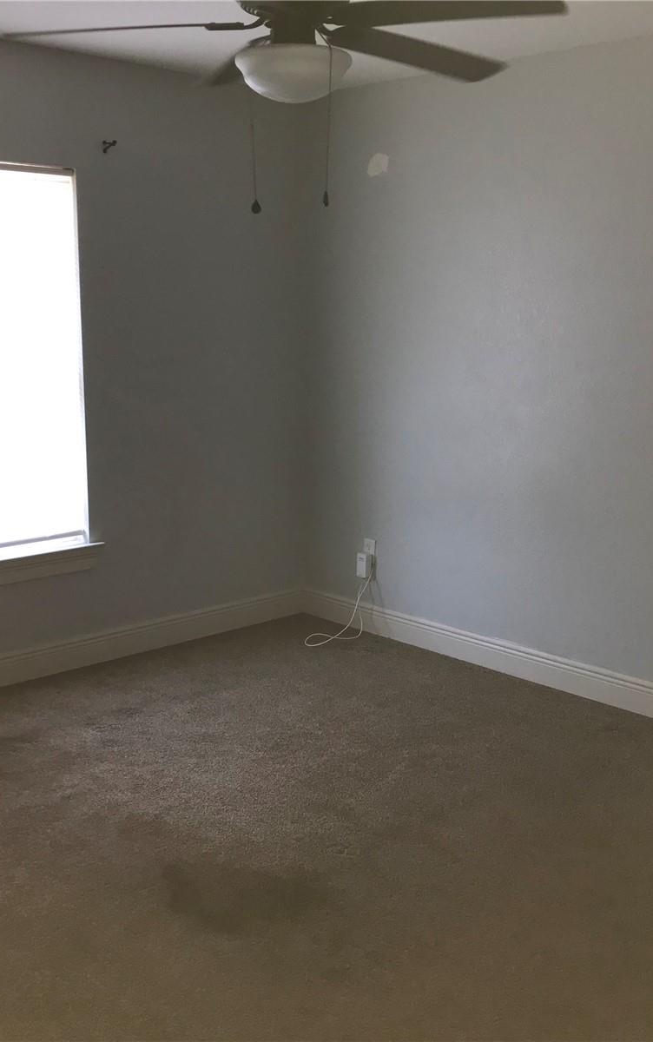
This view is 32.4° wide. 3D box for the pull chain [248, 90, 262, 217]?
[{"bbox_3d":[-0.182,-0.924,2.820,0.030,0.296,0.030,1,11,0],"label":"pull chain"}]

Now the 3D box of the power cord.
[{"bbox_3d":[0.045,0.368,5.170,0.326,0.351,0.181,-10,15,-43],"label":"power cord"}]

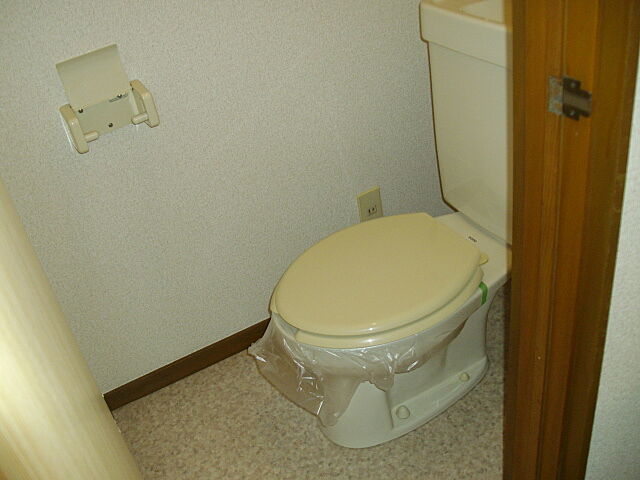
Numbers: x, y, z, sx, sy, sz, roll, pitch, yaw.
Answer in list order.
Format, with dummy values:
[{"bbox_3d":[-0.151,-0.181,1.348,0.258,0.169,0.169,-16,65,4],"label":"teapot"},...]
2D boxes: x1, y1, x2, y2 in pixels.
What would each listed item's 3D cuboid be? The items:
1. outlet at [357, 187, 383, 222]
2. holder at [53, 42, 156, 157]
[{"bbox_3d":[0.141,-0.078,1.829,0.070,0.118,0.010,-24,36,-19],"label":"outlet"},{"bbox_3d":[-0.426,-0.285,1.308,0.165,0.162,0.085,-24,36,-19],"label":"holder"}]

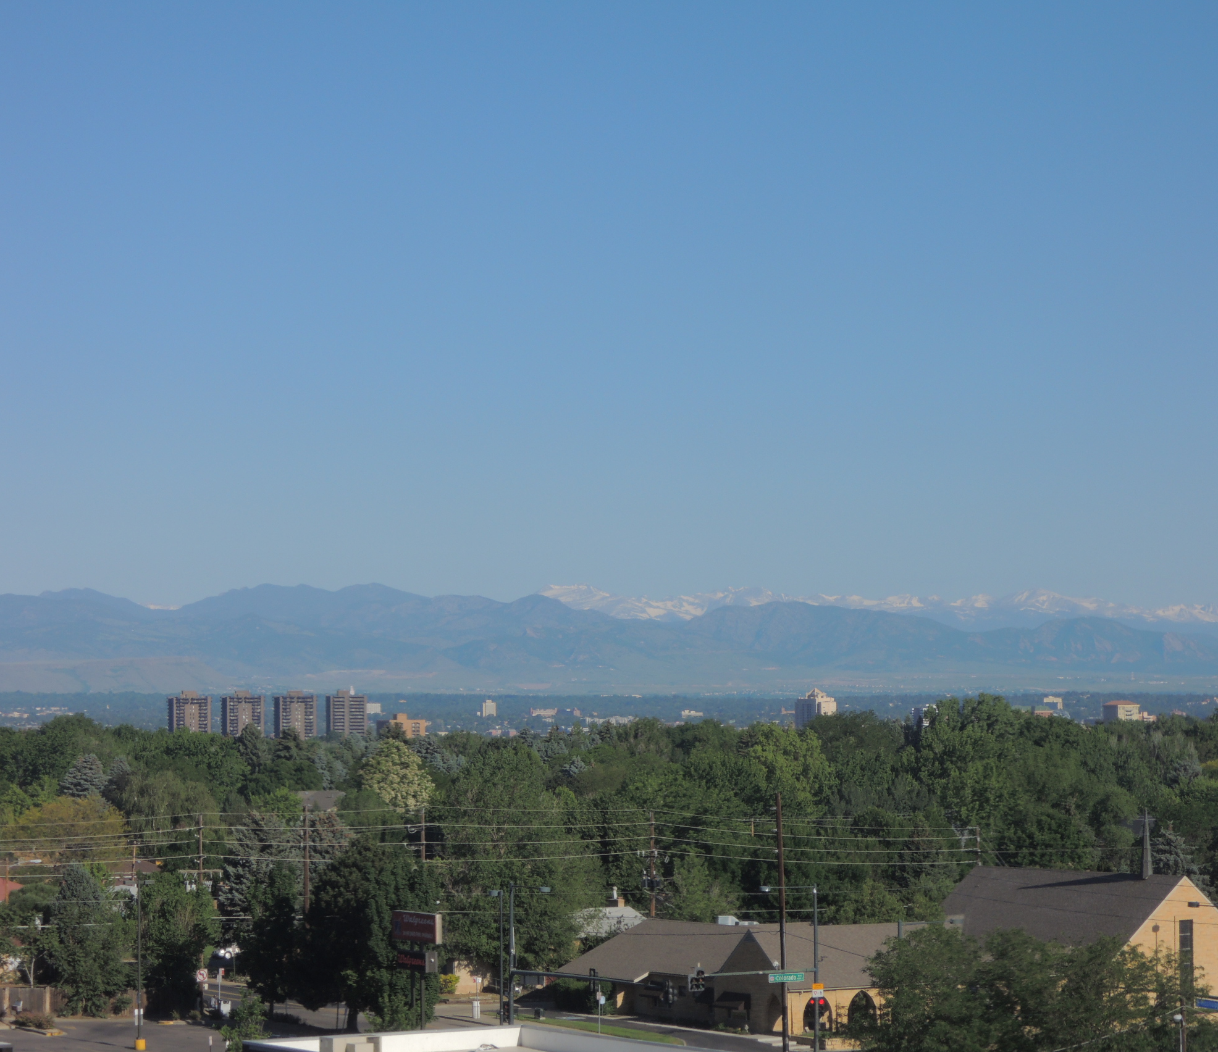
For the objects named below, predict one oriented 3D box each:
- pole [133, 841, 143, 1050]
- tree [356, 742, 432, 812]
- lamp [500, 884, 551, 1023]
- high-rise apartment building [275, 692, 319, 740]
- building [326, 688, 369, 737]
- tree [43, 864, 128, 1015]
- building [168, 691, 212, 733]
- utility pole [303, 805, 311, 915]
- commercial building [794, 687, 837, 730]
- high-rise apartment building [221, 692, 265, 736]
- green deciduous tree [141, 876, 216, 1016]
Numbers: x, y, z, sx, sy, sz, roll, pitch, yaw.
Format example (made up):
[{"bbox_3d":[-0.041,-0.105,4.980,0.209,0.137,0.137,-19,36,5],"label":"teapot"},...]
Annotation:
[{"bbox_3d":[-27.055,24.281,232.908,0.500,11.600,0.500,0,-3,0],"label":"pole"},{"bbox_3d":[-25.149,33.586,478.986,9.000,16.500,9.000,0,-3,0],"label":"tree"},{"bbox_3d":[-4.060,23.541,205.664,0.500,10.600,3.900,2,-3,-31],"label":"lamp"},{"bbox_3d":[-249.956,161.207,3236.086,34.000,60.000,15.000,1,-3,-32],"label":"high-rise apartment building"},{"bbox_3d":[-205.693,160.496,3181.018,29.000,62.000,20.000,1,-3,-21],"label":"building"},{"bbox_3d":[-33.393,26.364,258.261,5.300,9.600,5.300,0,-3,0],"label":"tree"},{"bbox_3d":[-329.603,159.748,3191.120,34.000,60.000,15.000,1,-3,-32],"label":"building"},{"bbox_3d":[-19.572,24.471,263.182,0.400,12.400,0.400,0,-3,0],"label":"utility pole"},{"bbox_3d":[186.455,182.141,3675.545,24.000,70.000,31.000,2,-3,-31],"label":"commercial building"},{"bbox_3d":[-284.124,159.073,3146.047,29.300,62.000,20.000,1,-3,-21],"label":"high-rise apartment building"},{"bbox_3d":[-26.713,26.020,251.104,5.000,8.900,5.000,0,-3,0],"label":"green deciduous tree"}]

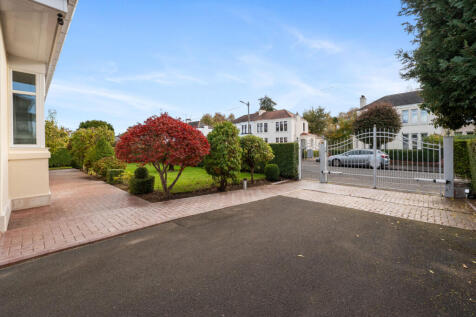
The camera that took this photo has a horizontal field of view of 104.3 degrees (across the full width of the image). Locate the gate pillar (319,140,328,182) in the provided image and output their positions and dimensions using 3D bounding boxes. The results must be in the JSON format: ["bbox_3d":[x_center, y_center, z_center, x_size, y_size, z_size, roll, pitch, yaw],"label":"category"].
[{"bbox_3d":[4.250,0.210,9.150,0.200,1.990,0.200,-1,0,-42],"label":"gate pillar"}]

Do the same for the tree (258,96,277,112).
[{"bbox_3d":[7.973,-9.324,50.000,5.800,14.500,5.600,0,3,0],"label":"tree"}]

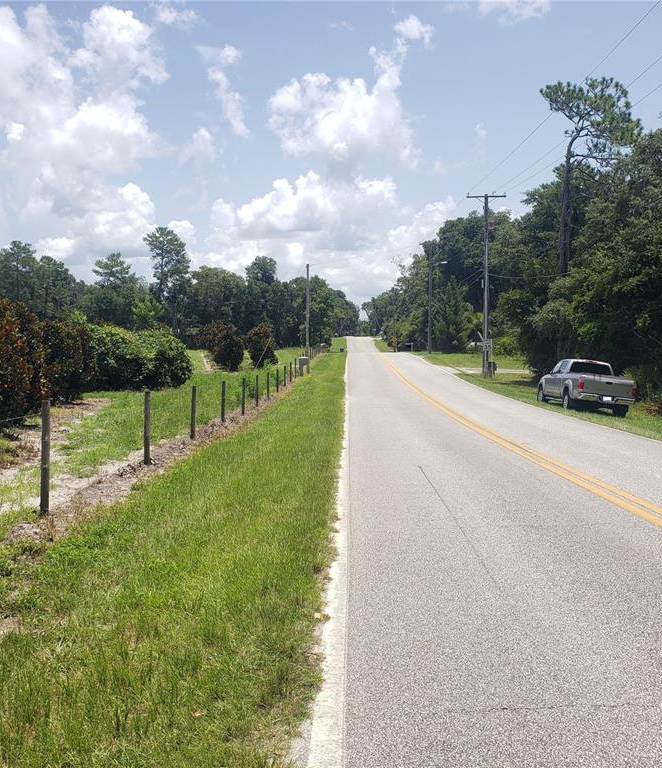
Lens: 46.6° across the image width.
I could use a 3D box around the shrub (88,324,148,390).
[{"bbox_3d":[-10.271,-1.275,37.000,2.900,3.150,2.700,0,2,0],"label":"shrub"}]

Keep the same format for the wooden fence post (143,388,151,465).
[{"bbox_3d":[-2.959,0.705,12.400,0.095,1.200,0.095,0,1,1],"label":"wooden fence post"}]

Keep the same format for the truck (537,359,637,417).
[{"bbox_3d":[8.980,0.020,27.400,1.970,1.810,5.600,6,3,1],"label":"truck"}]

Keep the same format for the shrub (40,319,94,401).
[{"bbox_3d":[-10.069,-0.901,29.500,2.100,3.200,2.200,0,2,0],"label":"shrub"}]

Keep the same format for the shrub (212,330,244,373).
[{"bbox_3d":[-7.597,-2.409,57.000,2.500,3.100,2.400,0,2,0],"label":"shrub"}]

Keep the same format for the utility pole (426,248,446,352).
[{"bbox_3d":[11.042,-8.687,80.500,2.200,11.100,0.500,0,2,0],"label":"utility pole"}]

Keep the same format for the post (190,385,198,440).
[{"bbox_3d":[-2.993,0.629,16.800,0.095,1.190,0.095,0,1,1],"label":"post"}]

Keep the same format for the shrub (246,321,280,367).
[{"bbox_3d":[-4.988,-2.803,56.000,2.450,3.300,2.400,0,2,0],"label":"shrub"}]

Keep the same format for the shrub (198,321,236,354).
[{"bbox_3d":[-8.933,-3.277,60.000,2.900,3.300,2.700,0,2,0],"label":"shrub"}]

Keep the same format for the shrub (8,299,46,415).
[{"bbox_3d":[-9.196,-0.807,23.000,1.600,3.350,1.600,0,1,1],"label":"shrub"}]

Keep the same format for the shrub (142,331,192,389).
[{"bbox_3d":[-8.607,-1.274,40.000,2.700,3.050,2.700,0,1,1],"label":"shrub"}]

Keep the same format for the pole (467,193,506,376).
[{"bbox_3d":[9.604,-6.127,47.500,2.400,11.400,0.350,0,1,1],"label":"pole"}]

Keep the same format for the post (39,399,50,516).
[{"bbox_3d":[-3.012,0.777,8.100,0.095,1.210,0.095,1,1,1],"label":"post"}]

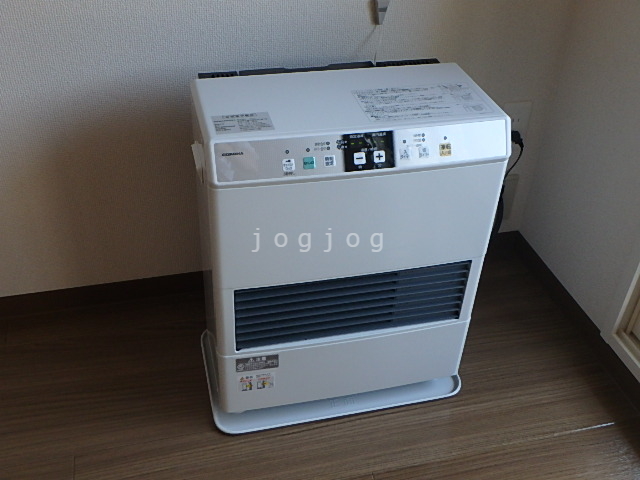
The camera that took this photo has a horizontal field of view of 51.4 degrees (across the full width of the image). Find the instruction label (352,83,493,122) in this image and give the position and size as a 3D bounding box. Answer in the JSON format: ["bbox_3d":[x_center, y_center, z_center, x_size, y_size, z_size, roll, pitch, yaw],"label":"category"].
[{"bbox_3d":[0.149,-0.203,0.975,0.186,0.002,0.104,-7,38,-12],"label":"instruction label"}]

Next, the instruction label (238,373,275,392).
[{"bbox_3d":[-0.105,0.237,1.105,0.061,0.038,0.002,-7,38,-12],"label":"instruction label"}]

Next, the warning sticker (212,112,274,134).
[{"bbox_3d":[-0.104,-0.158,0.898,0.079,0.002,0.053,-7,38,-12],"label":"warning sticker"}]

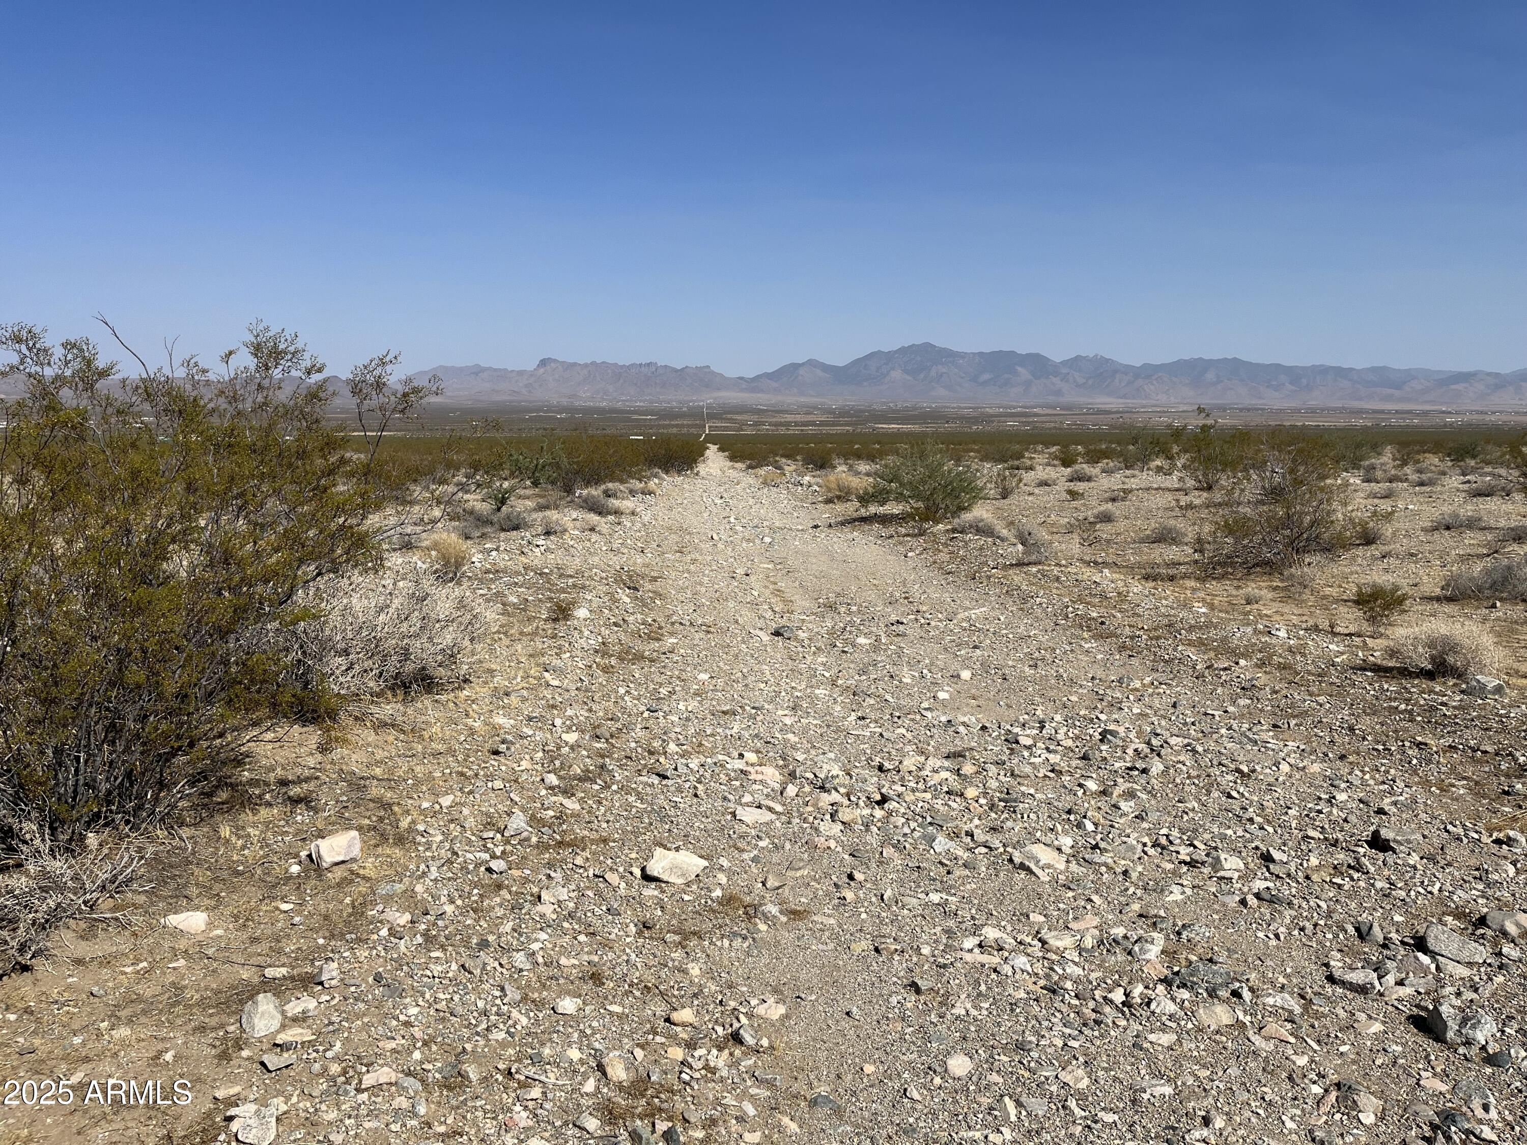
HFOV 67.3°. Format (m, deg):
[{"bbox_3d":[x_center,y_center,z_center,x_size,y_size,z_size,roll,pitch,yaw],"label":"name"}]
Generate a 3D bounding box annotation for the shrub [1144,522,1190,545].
[{"bbox_3d":[5.821,-0.568,16.533,0.600,0.330,0.550,3,9,19],"label":"shrub"}]

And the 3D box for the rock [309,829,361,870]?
[{"bbox_3d":[-1.522,0.984,4.070,0.170,0.100,0.120,-5,10,-31],"label":"rock"}]

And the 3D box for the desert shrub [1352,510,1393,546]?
[{"bbox_3d":[8.649,-0.635,16.288,0.530,0.500,0.500,5,10,28],"label":"desert shrub"}]

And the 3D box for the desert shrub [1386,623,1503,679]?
[{"bbox_3d":[4.316,0.465,7.329,0.632,0.320,0.582,5,10,31],"label":"desert shrub"}]

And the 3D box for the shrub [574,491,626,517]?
[{"bbox_3d":[-2.603,-1.101,18.400,0.798,0.413,0.700,-1,9,-8],"label":"shrub"}]

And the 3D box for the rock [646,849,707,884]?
[{"bbox_3d":[-0.304,1.018,3.980,0.215,0.090,0.150,-1,9,-5],"label":"rock"}]

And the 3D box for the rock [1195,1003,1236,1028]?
[{"bbox_3d":[1.194,1.171,3.030,0.105,0.046,0.078,4,9,23],"label":"rock"}]

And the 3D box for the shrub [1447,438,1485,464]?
[{"bbox_3d":[34.308,-5.912,56.000,1.800,1.300,1.700,6,10,31],"label":"shrub"}]

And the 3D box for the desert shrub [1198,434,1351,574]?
[{"bbox_3d":[5.712,-0.832,12.900,1.559,1.452,1.434,4,10,24],"label":"desert shrub"}]

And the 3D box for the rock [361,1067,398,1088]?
[{"bbox_3d":[-0.941,1.239,2.812,0.092,0.042,0.060,-6,11,-34],"label":"rock"}]

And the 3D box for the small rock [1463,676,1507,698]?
[{"bbox_3d":[4.377,0.692,6.962,0.215,0.105,0.160,6,11,32],"label":"small rock"}]

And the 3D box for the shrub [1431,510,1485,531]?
[{"bbox_3d":[10.300,-0.769,17.000,0.789,0.312,0.700,5,10,31],"label":"shrub"}]

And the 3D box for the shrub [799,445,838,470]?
[{"bbox_3d":[1.892,-3.992,39.474,1.316,0.838,1.211,0,9,3],"label":"shrub"}]

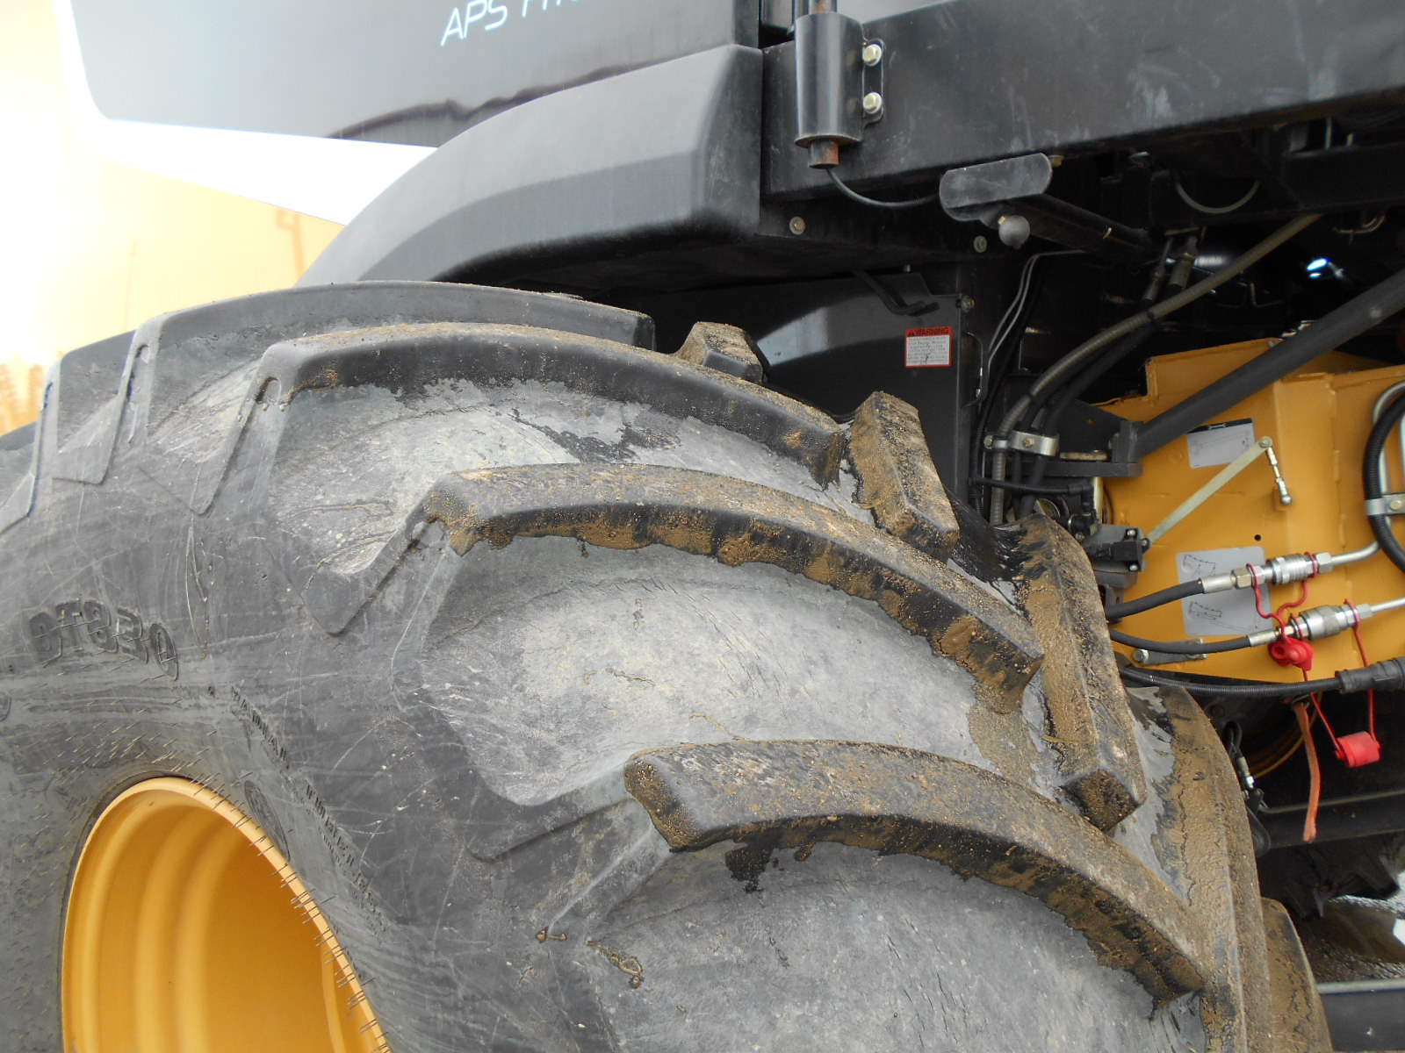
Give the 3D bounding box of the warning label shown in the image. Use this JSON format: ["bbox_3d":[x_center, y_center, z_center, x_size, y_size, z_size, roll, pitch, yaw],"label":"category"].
[{"bbox_3d":[0.378,-0.299,1.765,0.083,0.065,0.003,4,6,38],"label":"warning label"}]

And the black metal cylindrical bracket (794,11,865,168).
[{"bbox_3d":[0.160,-0.548,1.336,0.080,0.176,0.080,0,5,0],"label":"black metal cylindrical bracket"}]

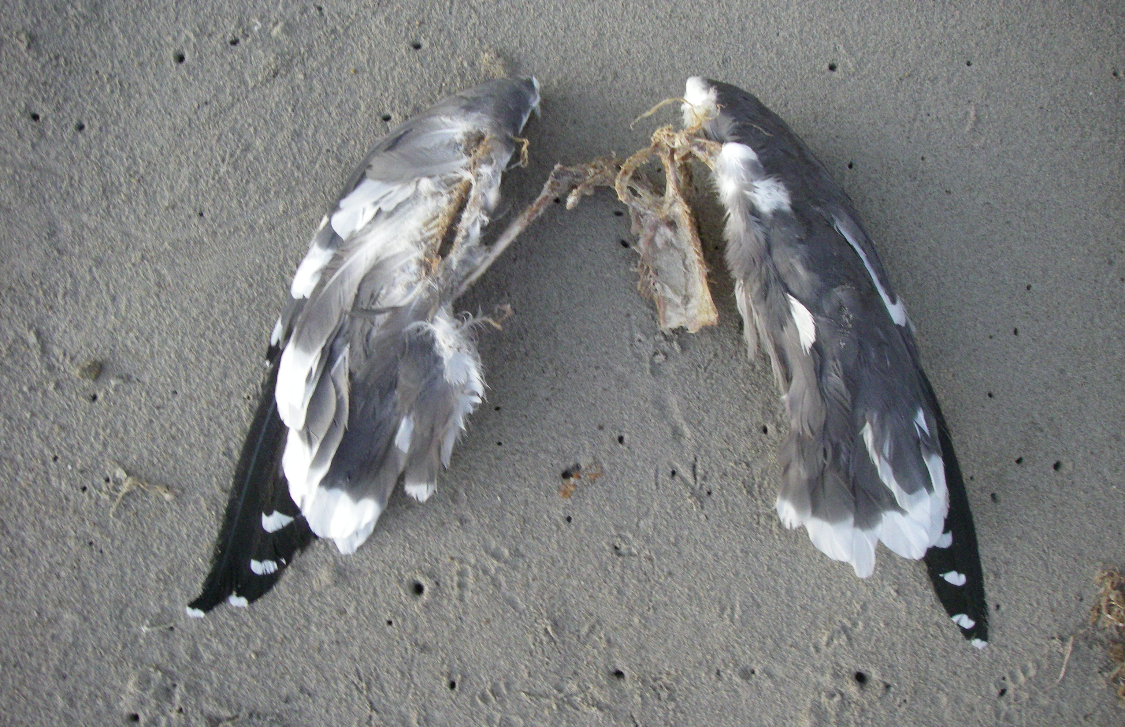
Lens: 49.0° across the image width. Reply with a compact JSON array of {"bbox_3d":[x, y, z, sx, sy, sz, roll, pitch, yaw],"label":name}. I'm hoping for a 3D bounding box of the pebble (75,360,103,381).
[{"bbox_3d":[-0.319,0.005,0.833,0.017,0.010,0.013,-6,73,-2],"label":"pebble"}]

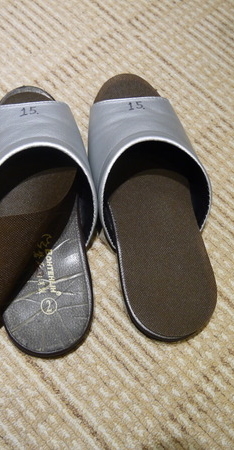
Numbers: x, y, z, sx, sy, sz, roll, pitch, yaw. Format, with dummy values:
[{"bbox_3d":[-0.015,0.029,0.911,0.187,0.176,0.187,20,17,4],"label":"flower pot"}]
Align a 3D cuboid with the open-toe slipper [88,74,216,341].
[{"bbox_3d":[0.030,-0.036,0.451,0.108,0.070,0.275,-5,67,-7],"label":"open-toe slipper"}]

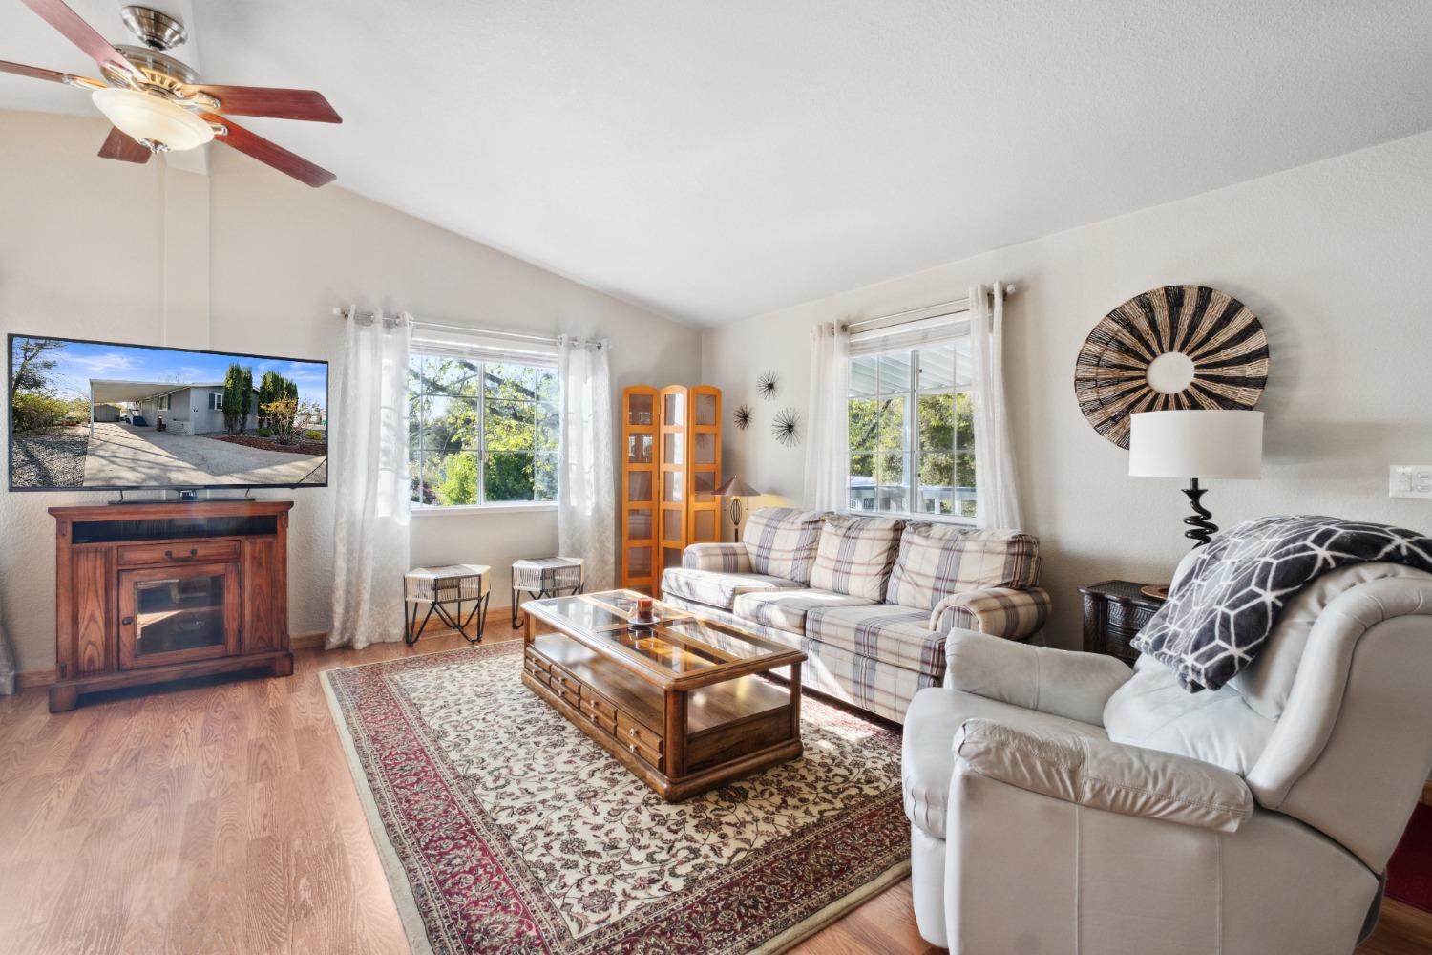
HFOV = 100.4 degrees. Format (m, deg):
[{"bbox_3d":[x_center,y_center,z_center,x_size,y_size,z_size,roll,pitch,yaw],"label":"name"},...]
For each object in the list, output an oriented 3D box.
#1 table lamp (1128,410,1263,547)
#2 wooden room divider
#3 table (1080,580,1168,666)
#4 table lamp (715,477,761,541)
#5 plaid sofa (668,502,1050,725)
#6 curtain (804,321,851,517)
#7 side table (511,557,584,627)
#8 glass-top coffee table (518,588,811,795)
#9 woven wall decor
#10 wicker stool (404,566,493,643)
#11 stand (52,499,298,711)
[{"bbox_3d":[1.998,0.116,2.500,0.440,0.760,0.440,0,1,37],"label":"table lamp"},{"bbox_3d":[-0.370,0.139,5.000,0.860,1.830,0.220,0,0,8],"label":"wooden room divider"},{"bbox_3d":[1.923,0.786,2.492,0.420,0.585,0.580,0,1,-37],"label":"table"},{"bbox_3d":[0.172,0.273,4.600,0.360,0.570,0.360,0,0,0],"label":"table lamp"},{"bbox_3d":[0.632,0.643,3.359,0.900,0.850,2.120,0,1,-37],"label":"plaid sofa"},{"bbox_3d":[0.769,0.004,4.120,0.120,2.120,0.420,0,1,-38],"label":"curtain"},{"bbox_3d":[-1.225,0.838,4.345,0.550,0.435,0.480,0,1,-38],"label":"side table"},{"bbox_3d":[-0.334,0.874,2.725,0.630,0.392,1.450,0,1,-37],"label":"glass-top coffee table"},{"bbox_3d":[2.008,-0.472,2.660,0.090,0.745,0.740,0,0,-36],"label":"woven wall decor"},{"bbox_3d":[-1.765,0.840,3.955,0.550,0.435,0.480,0,1,-38],"label":"wicker stool"},{"bbox_3d":[-2.756,0.600,3.131,0.905,0.920,0.470,0,0,-33],"label":"stand"}]

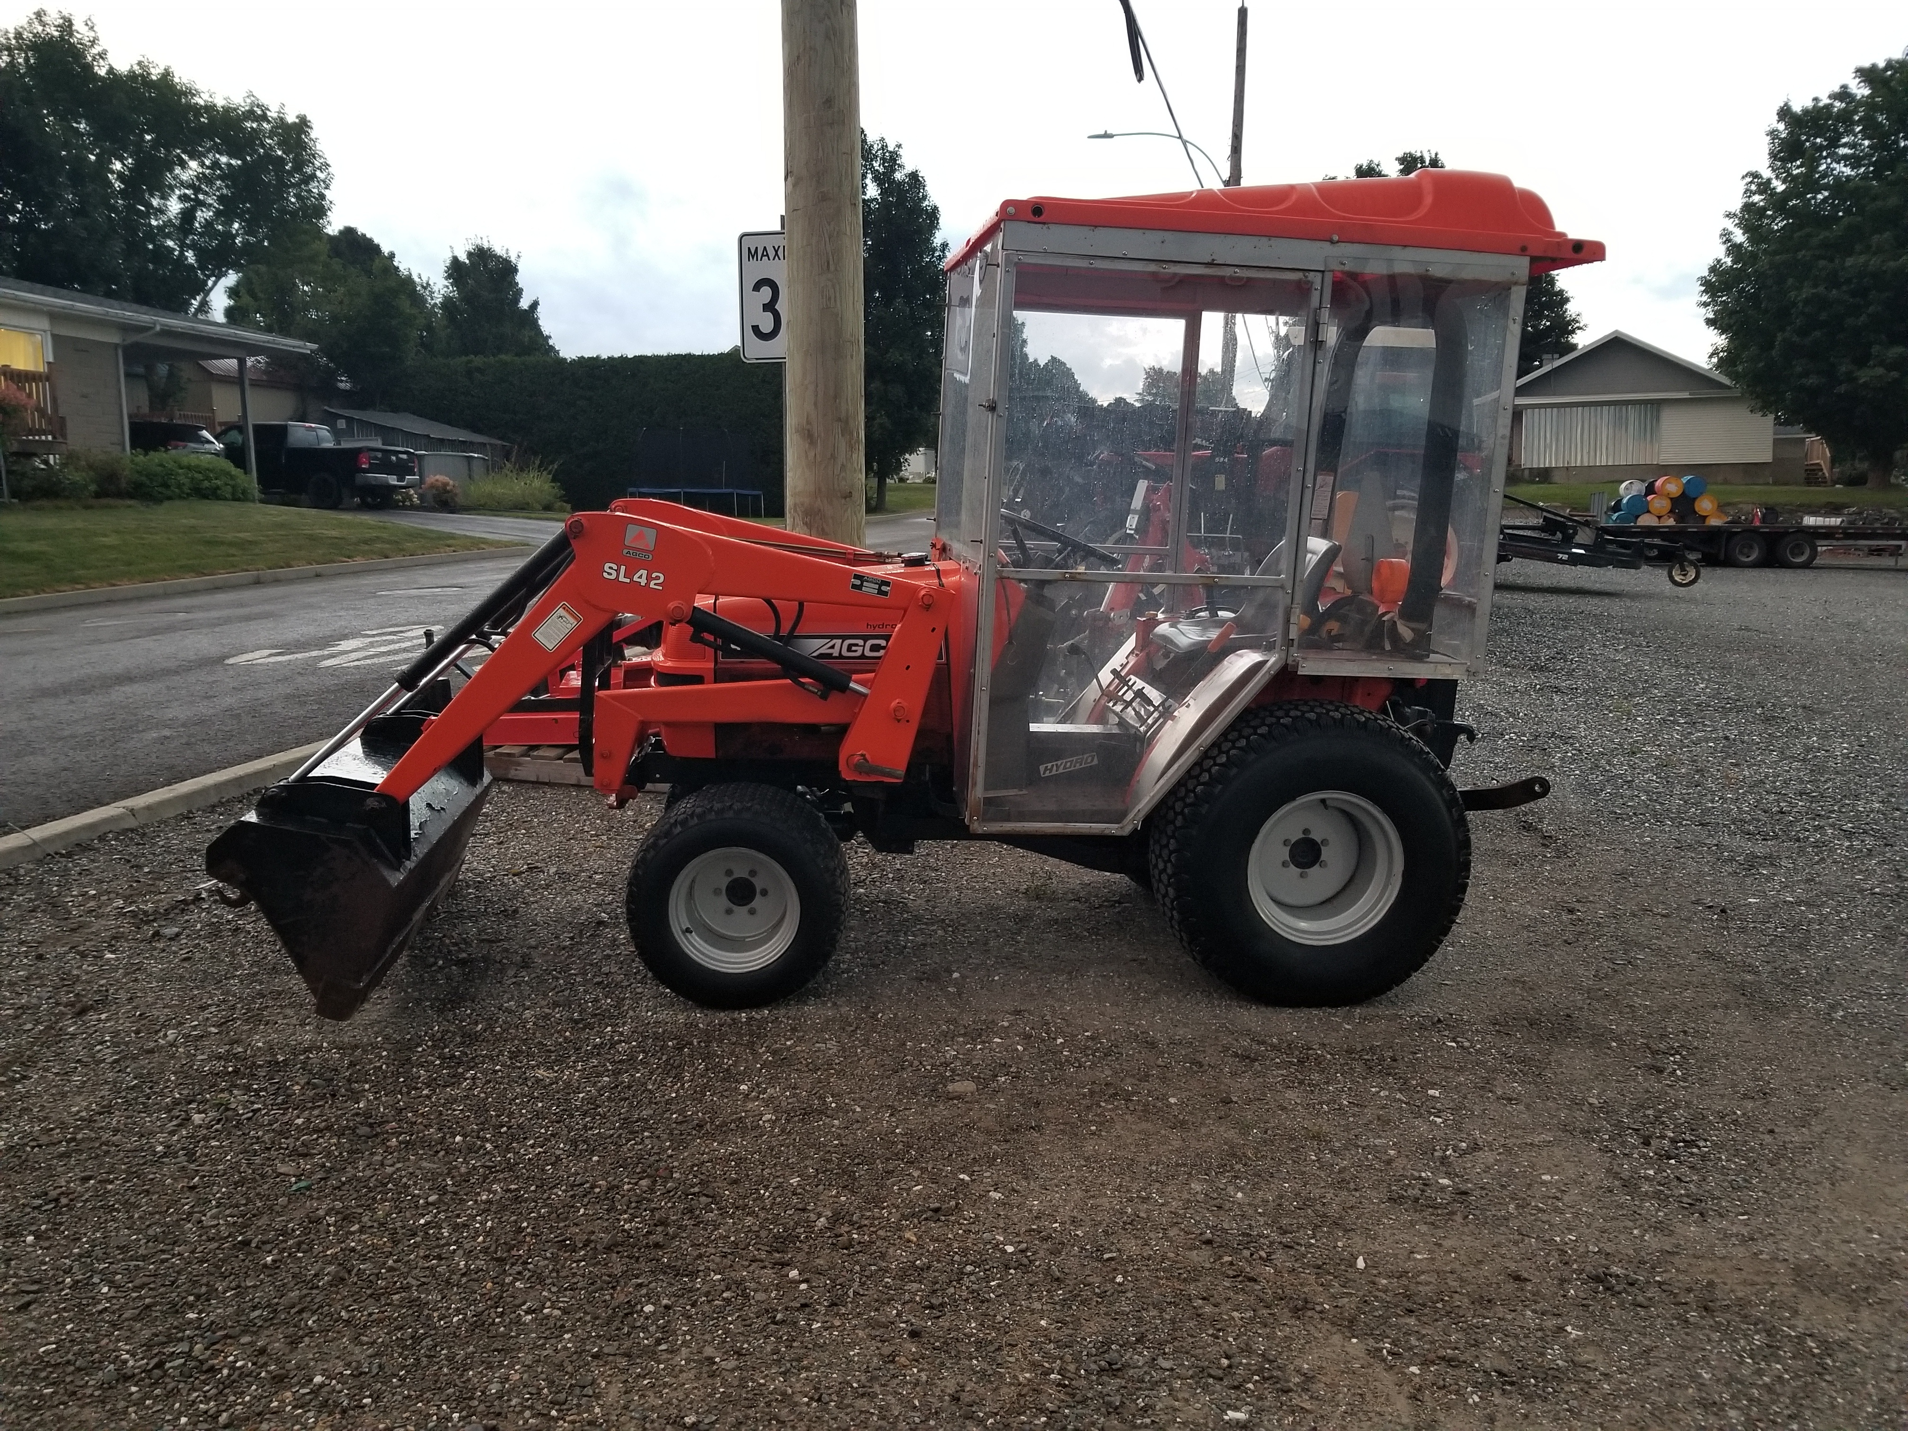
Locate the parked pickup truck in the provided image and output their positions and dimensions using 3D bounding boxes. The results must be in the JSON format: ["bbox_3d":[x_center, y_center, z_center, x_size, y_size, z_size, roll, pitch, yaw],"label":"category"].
[{"bbox_3d":[-15.014,-5.542,31.891,5.850,1.920,2.020,3,9,18],"label":"parked pickup truck"}]

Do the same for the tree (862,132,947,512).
[{"bbox_3d":[-2.029,-12.882,47.000,5.600,12.400,5.600,0,9,0],"label":"tree"}]

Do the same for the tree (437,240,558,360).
[{"bbox_3d":[-16.686,-12.413,52.000,5.200,9.600,5.200,0,9,0],"label":"tree"}]

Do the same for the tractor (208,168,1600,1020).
[{"bbox_3d":[-0.046,-0.552,4.889,4.250,2.650,1.560,1,9,-8],"label":"tractor"}]

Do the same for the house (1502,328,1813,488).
[{"bbox_3d":[24.322,-11.018,52.863,10.800,5.200,11.500,2,9,14],"label":"house"}]

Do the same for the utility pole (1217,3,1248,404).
[{"bbox_3d":[5.230,-7.850,27.105,0.300,10.510,0.300,0,9,0],"label":"utility pole"}]

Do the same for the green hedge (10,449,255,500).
[{"bbox_3d":[-12.415,-3.639,21.800,1.200,0.900,4.800,1,9,8],"label":"green hedge"}]

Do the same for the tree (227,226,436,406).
[{"bbox_3d":[-19.542,-10.976,45.000,6.800,8.800,6.500,0,9,0],"label":"tree"}]

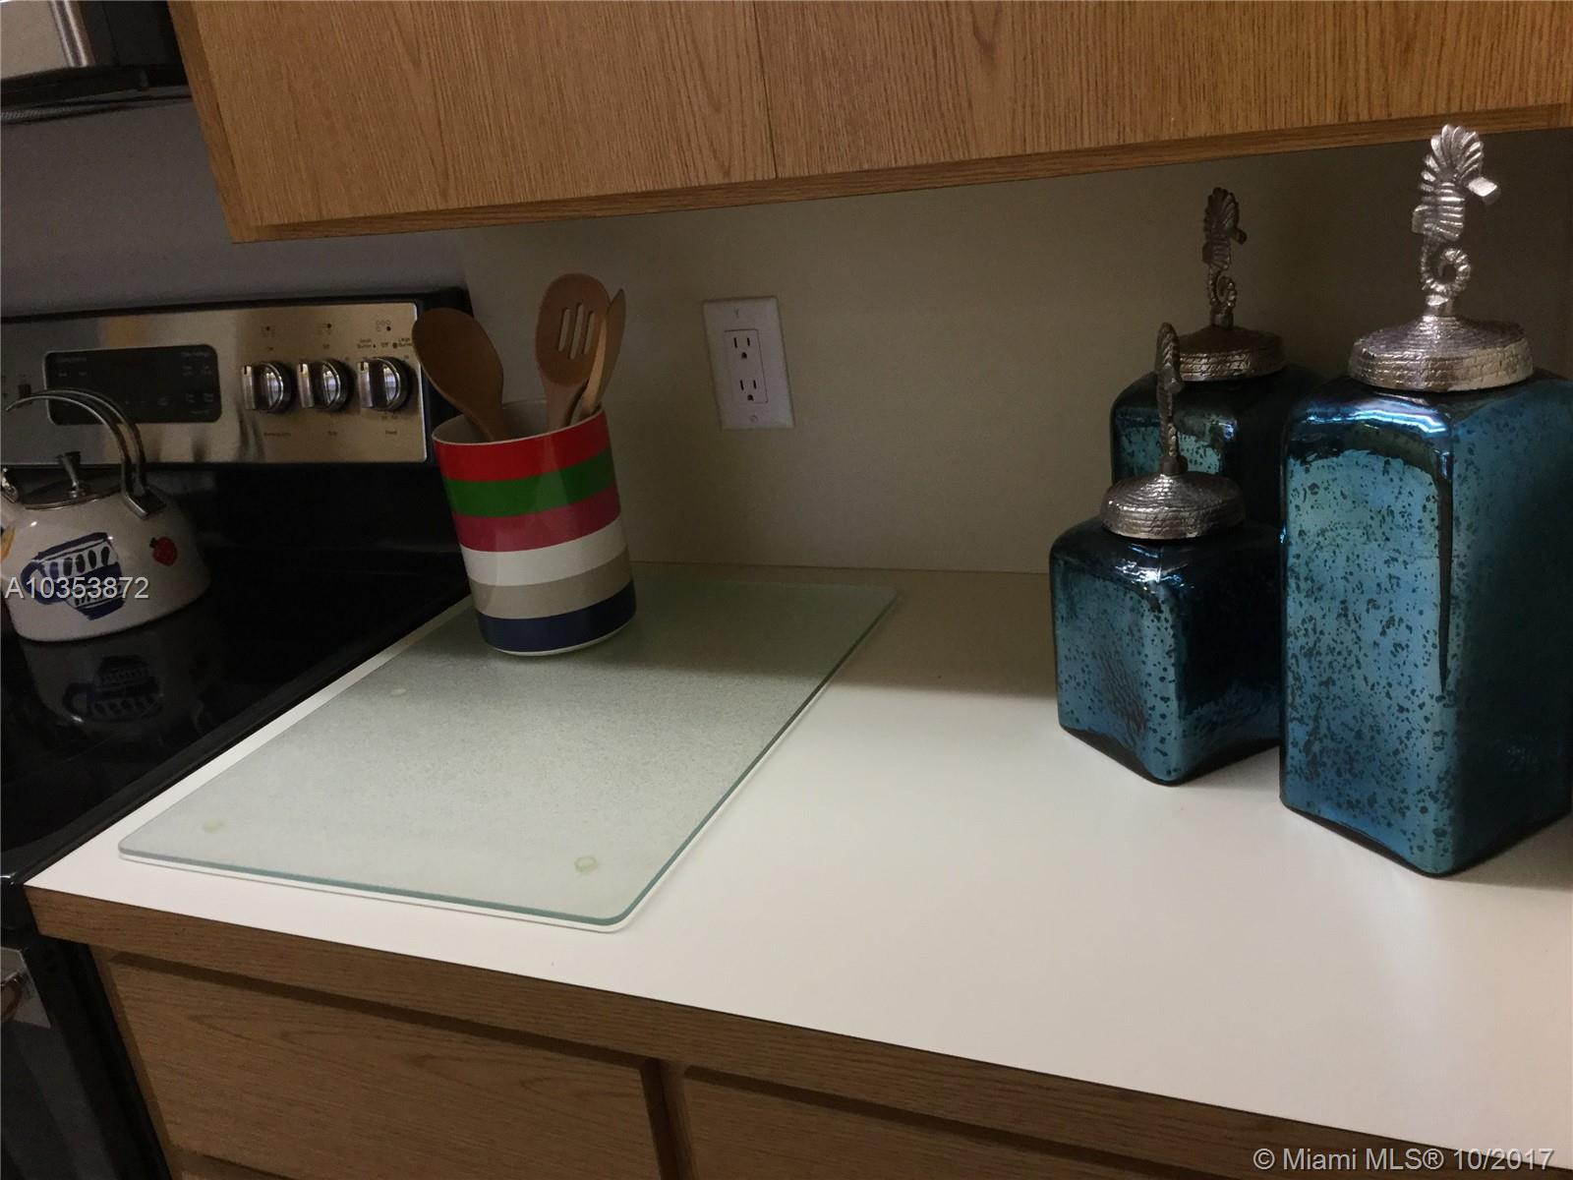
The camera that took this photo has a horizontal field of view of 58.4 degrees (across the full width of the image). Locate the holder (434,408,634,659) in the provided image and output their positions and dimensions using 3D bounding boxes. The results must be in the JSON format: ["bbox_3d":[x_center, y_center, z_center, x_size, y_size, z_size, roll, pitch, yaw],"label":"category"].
[{"bbox_3d":[-0.209,-0.056,1.200,0.144,0.183,0.144,2,23,24],"label":"holder"}]

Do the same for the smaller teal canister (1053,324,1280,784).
[{"bbox_3d":[0.242,-0.032,0.884,0.117,0.271,0.117,-16,22,-21],"label":"smaller teal canister"}]

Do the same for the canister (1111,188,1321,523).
[{"bbox_3d":[0.314,-0.122,1.016,0.118,0.327,0.118,-19,23,-27],"label":"canister"}]

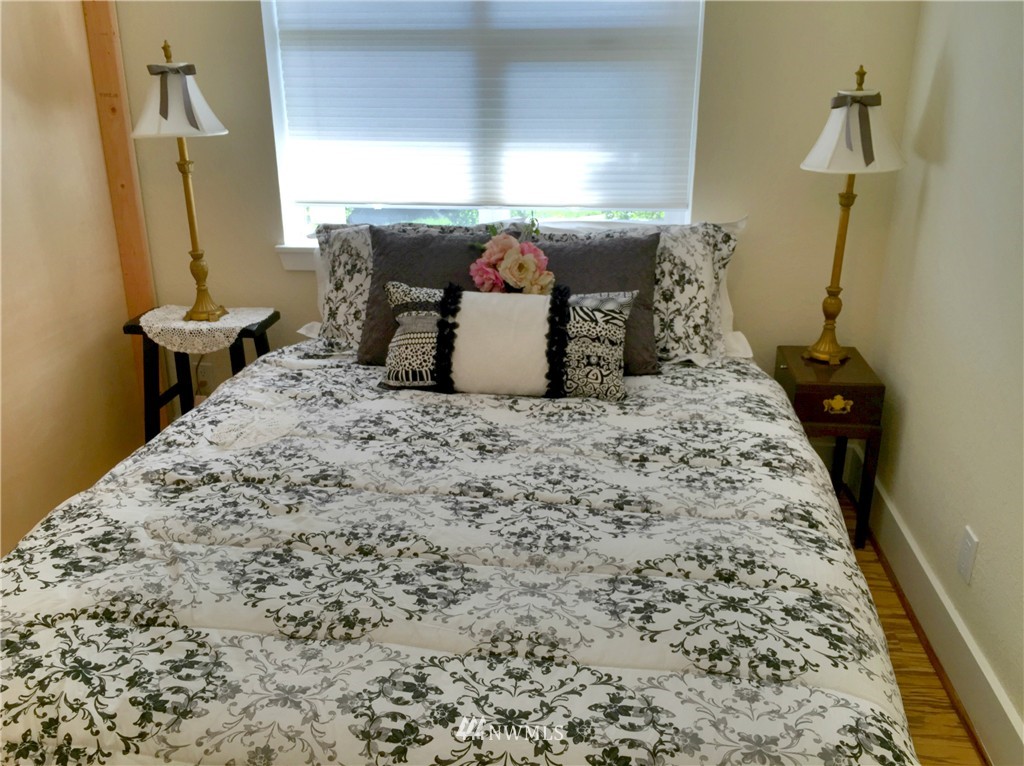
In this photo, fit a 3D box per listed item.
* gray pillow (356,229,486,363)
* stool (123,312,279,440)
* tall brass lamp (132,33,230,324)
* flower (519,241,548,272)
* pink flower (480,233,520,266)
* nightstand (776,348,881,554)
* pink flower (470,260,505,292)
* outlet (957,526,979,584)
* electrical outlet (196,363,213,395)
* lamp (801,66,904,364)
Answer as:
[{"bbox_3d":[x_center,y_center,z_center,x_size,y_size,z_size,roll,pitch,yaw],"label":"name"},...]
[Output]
[{"bbox_3d":[-0.231,-0.260,2.534,0.460,0.420,0.140,3,2,8],"label":"gray pillow"},{"bbox_3d":[-1.002,0.084,2.869,0.460,0.593,0.310,3,19,8],"label":"stool"},{"bbox_3d":[-1.022,-0.626,2.717,0.285,0.849,0.285,3,19,8],"label":"tall brass lamp"},{"bbox_3d":[0.054,-0.349,2.384,0.095,0.095,0.085,3,19,8],"label":"flower"},{"bbox_3d":[-0.032,-0.367,2.375,0.110,0.100,0.090,3,19,8],"label":"pink flower"},{"bbox_3d":[0.957,0.187,2.675,0.250,0.511,0.390,3,19,8],"label":"nightstand"},{"bbox_3d":[-0.067,-0.294,2.379,0.095,0.095,0.085,3,19,8],"label":"pink flower"},{"bbox_3d":[1.026,0.389,1.927,0.008,0.115,0.072,3,19,8],"label":"outlet"},{"bbox_3d":[-1.141,-0.015,3.161,0.074,0.118,0.008,3,19,8],"label":"electrical outlet"},{"bbox_3d":[0.981,-0.480,2.526,0.285,0.849,0.285,3,19,8],"label":"lamp"}]

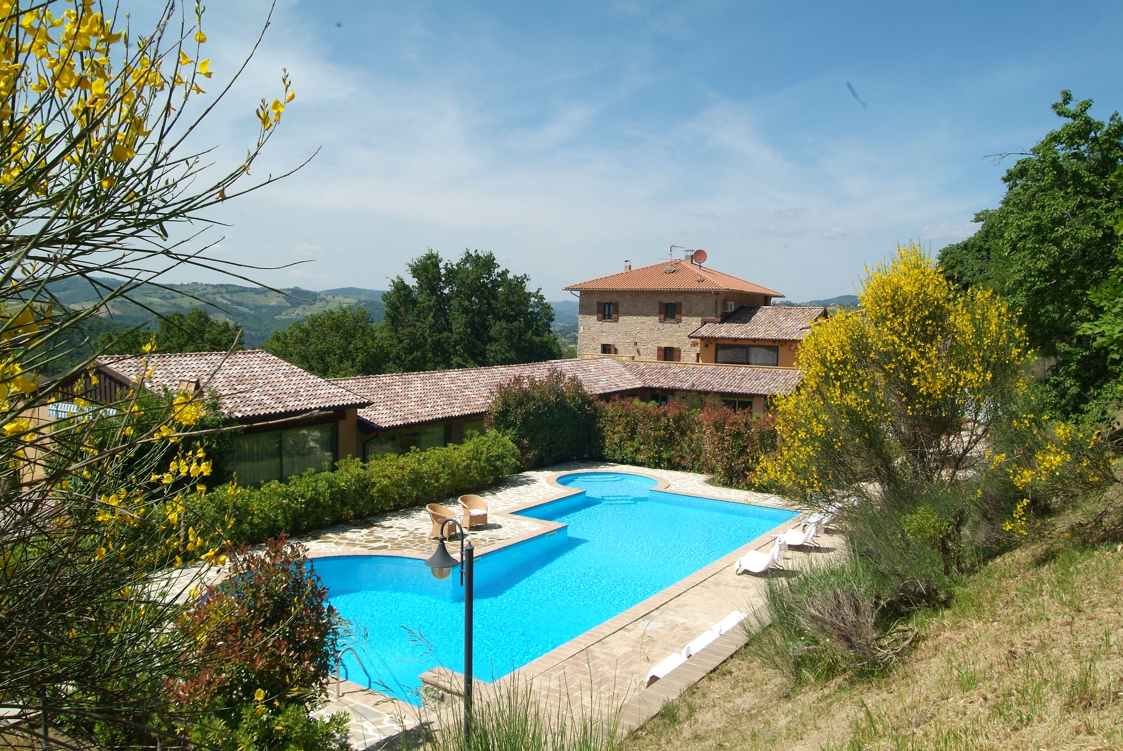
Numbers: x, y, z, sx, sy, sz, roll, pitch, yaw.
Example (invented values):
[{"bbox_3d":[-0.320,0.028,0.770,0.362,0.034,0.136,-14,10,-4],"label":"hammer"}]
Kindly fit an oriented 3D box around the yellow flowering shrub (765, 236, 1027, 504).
[{"bbox_3d":[5.034,0.059,12.559,3.800,4.180,3.600,2,5,22],"label":"yellow flowering shrub"}]

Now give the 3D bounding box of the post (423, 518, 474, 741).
[{"bbox_3d":[-1.488,3.376,10.659,0.770,3.020,0.450,3,5,28],"label":"post"}]

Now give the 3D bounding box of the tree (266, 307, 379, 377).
[{"bbox_3d":[-14.603,-0.563,50.287,7.800,7.540,7.200,-1,5,-16],"label":"tree"}]

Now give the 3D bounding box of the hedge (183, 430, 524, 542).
[{"bbox_3d":[-5.133,3.069,24.088,1.500,1.600,12.400,4,5,36],"label":"hedge"}]

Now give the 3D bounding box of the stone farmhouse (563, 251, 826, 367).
[{"bbox_3d":[11.929,-4.588,62.639,17.000,10.100,18.000,3,5,26],"label":"stone farmhouse"}]

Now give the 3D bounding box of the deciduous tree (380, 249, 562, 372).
[{"bbox_3d":[-6.269,-2.900,56.443,12.300,11.660,10.800,0,4,-6],"label":"deciduous tree"}]

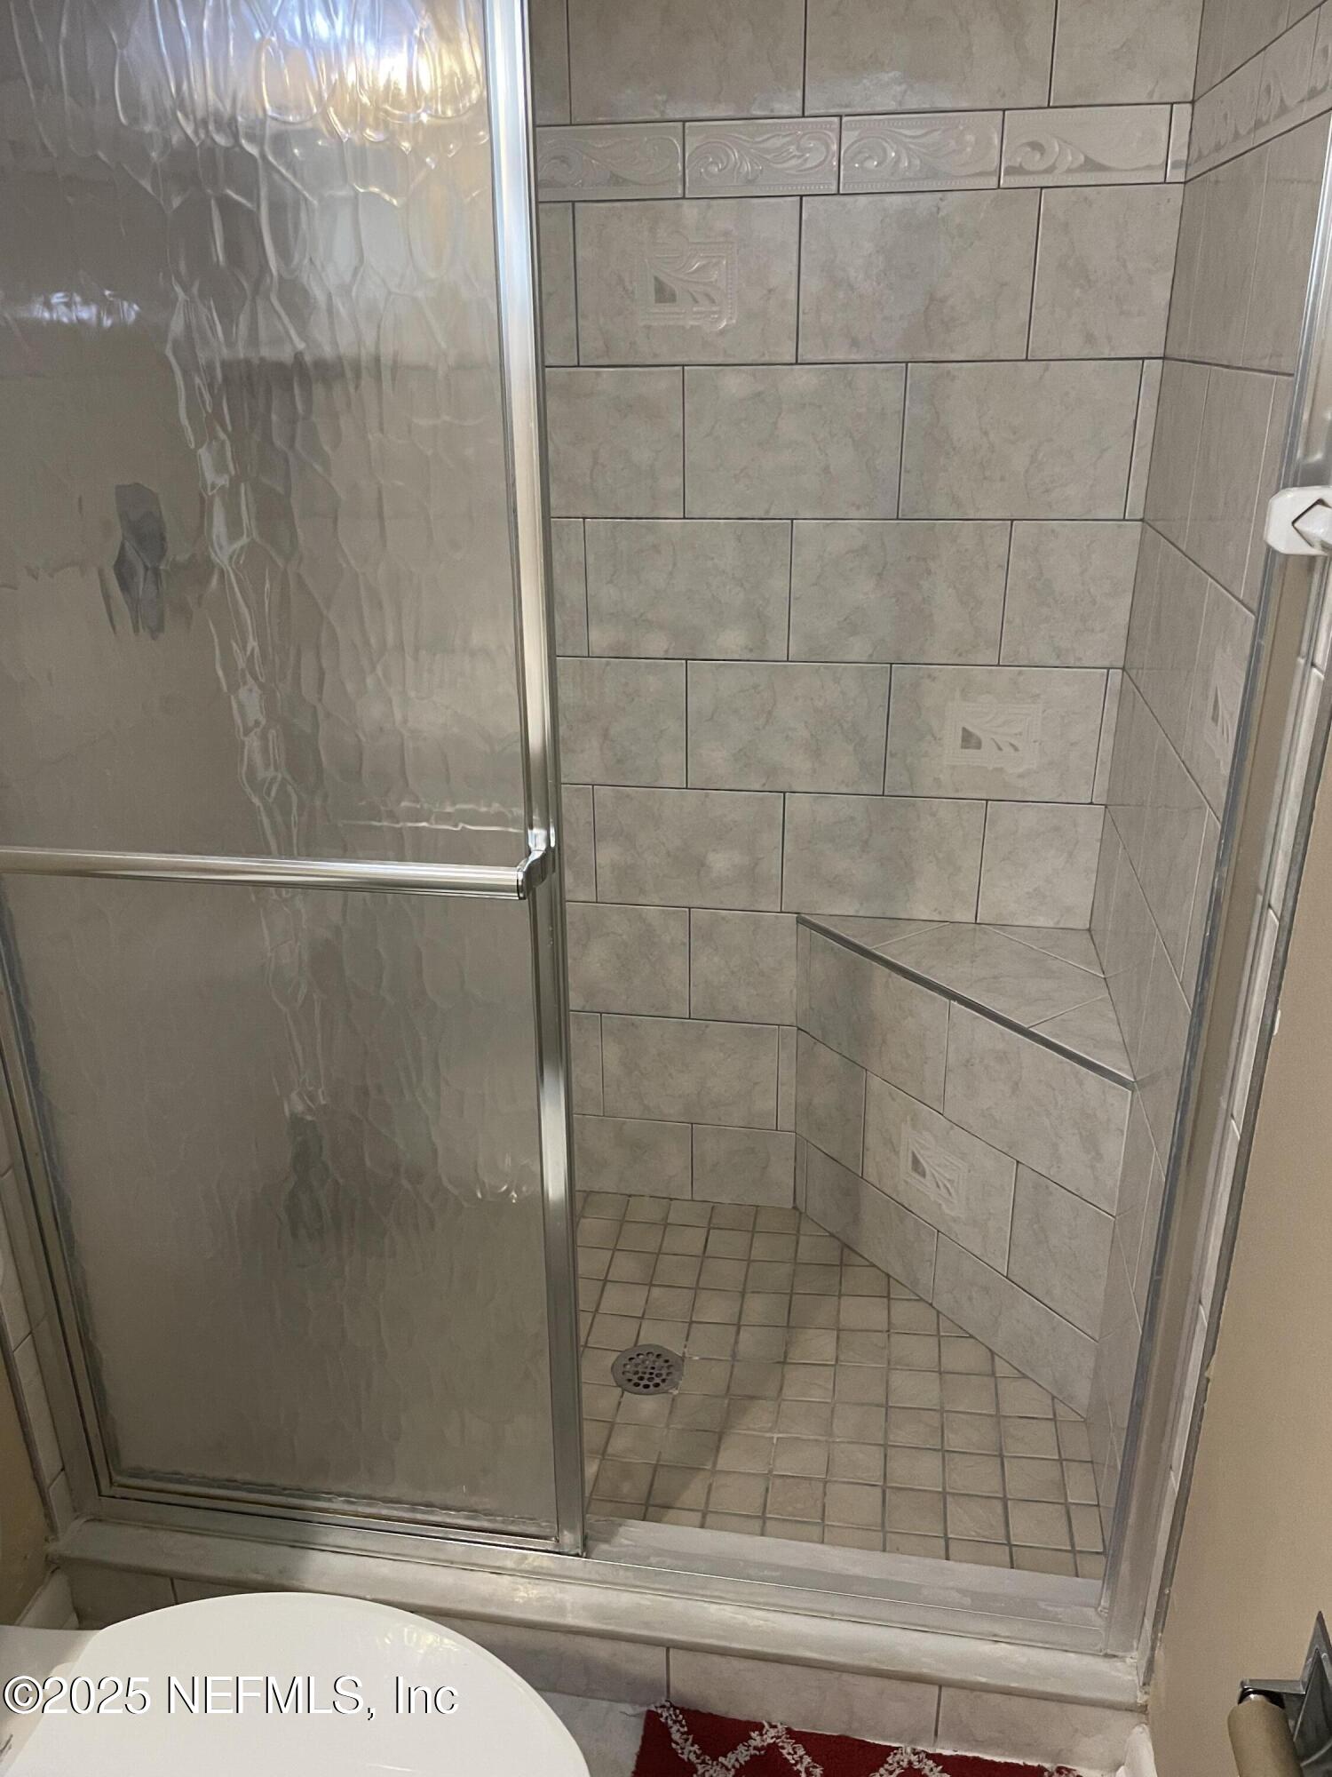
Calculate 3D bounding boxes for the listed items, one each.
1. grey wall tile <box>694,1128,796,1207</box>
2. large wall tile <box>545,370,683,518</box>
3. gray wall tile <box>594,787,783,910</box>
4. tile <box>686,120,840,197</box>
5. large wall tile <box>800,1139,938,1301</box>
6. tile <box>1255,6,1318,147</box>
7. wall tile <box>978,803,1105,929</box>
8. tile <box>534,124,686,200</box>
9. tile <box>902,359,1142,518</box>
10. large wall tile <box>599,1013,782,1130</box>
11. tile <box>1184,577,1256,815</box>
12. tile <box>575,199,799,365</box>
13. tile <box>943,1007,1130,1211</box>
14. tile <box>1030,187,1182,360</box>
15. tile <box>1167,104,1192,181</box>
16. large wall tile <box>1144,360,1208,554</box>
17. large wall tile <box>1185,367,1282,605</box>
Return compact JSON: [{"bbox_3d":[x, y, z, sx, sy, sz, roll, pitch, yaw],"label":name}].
[{"bbox_3d":[0.138,0.490,2.362,0.179,0.155,0.010,3,23,9],"label":"grey wall tile"},{"bbox_3d":[-0.122,-0.638,1.913,0.302,0.203,0.009,3,23,9],"label":"large wall tile"},{"bbox_3d":[0.037,-0.064,2.144,0.304,0.203,0.010,3,23,9],"label":"gray wall tile"},{"bbox_3d":[0.125,-0.949,1.737,0.200,0.085,0.009,3,23,9],"label":"tile"},{"bbox_3d":[0.337,0.551,2.212,0.010,0.142,0.304,-16,28,-32],"label":"large wall tile"},{"bbox_3d":[0.575,-0.743,1.228,0.010,0.083,0.198,3,24,9],"label":"tile"},{"bbox_3d":[0.577,-0.036,2.061,0.170,0.203,0.010,3,23,9],"label":"wall tile"},{"bbox_3d":[-0.075,-0.960,1.769,0.200,0.085,0.009,3,23,9],"label":"tile"},{"bbox_3d":[0.482,-0.613,1.831,0.304,0.203,0.010,3,23,9],"label":"tile"},{"bbox_3d":[0.041,0.311,2.273,0.299,0.201,0.010,3,24,9],"label":"large wall tile"},{"bbox_3d":[0.563,-0.179,1.330,0.010,0.201,0.294,3,24,9],"label":"tile"},{"bbox_3d":[0.028,-0.811,1.789,0.299,0.201,0.010,3,24,9],"label":"tile"},{"bbox_3d":[0.506,0.297,1.843,0.010,0.192,0.304,-16,28,-32],"label":"tile"},{"bbox_3d":[0.561,-0.784,1.707,0.170,0.201,0.010,3,24,9],"label":"tile"},{"bbox_3d":[0.637,-0.923,1.656,0.020,0.085,0.009,3,23,9],"label":"tile"},{"bbox_3d":[0.631,-0.538,1.648,0.009,0.203,0.301,3,23,9],"label":"large wall tile"},{"bbox_3d":[0.582,-0.422,1.373,0.009,0.203,0.297,3,23,9],"label":"large wall tile"}]

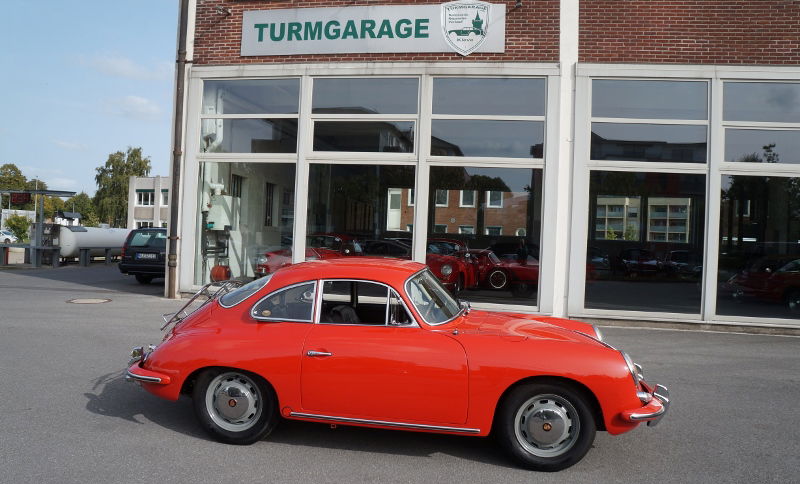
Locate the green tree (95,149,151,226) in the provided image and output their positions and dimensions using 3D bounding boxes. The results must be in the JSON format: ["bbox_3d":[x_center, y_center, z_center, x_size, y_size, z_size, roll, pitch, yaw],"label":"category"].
[{"bbox_3d":[-34.466,-6.130,75.000,7.200,11.635,7.200,2,0,-25],"label":"green tree"}]

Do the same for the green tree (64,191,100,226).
[{"bbox_3d":[-74.612,-6.831,140.000,9.000,9.458,9.000,2,0,-28],"label":"green tree"}]

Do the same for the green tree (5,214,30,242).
[{"bbox_3d":[-38.182,-1.301,60.000,3.000,3.103,3.000,2,0,-32],"label":"green tree"}]

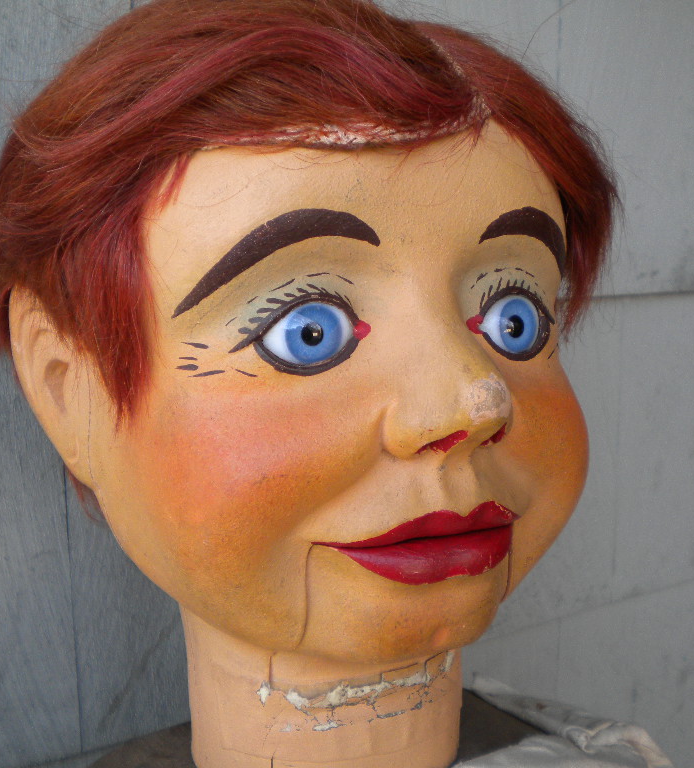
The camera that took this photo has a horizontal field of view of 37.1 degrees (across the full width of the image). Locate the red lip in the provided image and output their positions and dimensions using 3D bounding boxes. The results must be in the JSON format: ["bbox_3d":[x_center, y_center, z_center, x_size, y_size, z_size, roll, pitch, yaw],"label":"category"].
[{"bbox_3d":[0.030,0.047,0.320,0.081,0.022,0.024,-3,11,-30],"label":"red lip"}]

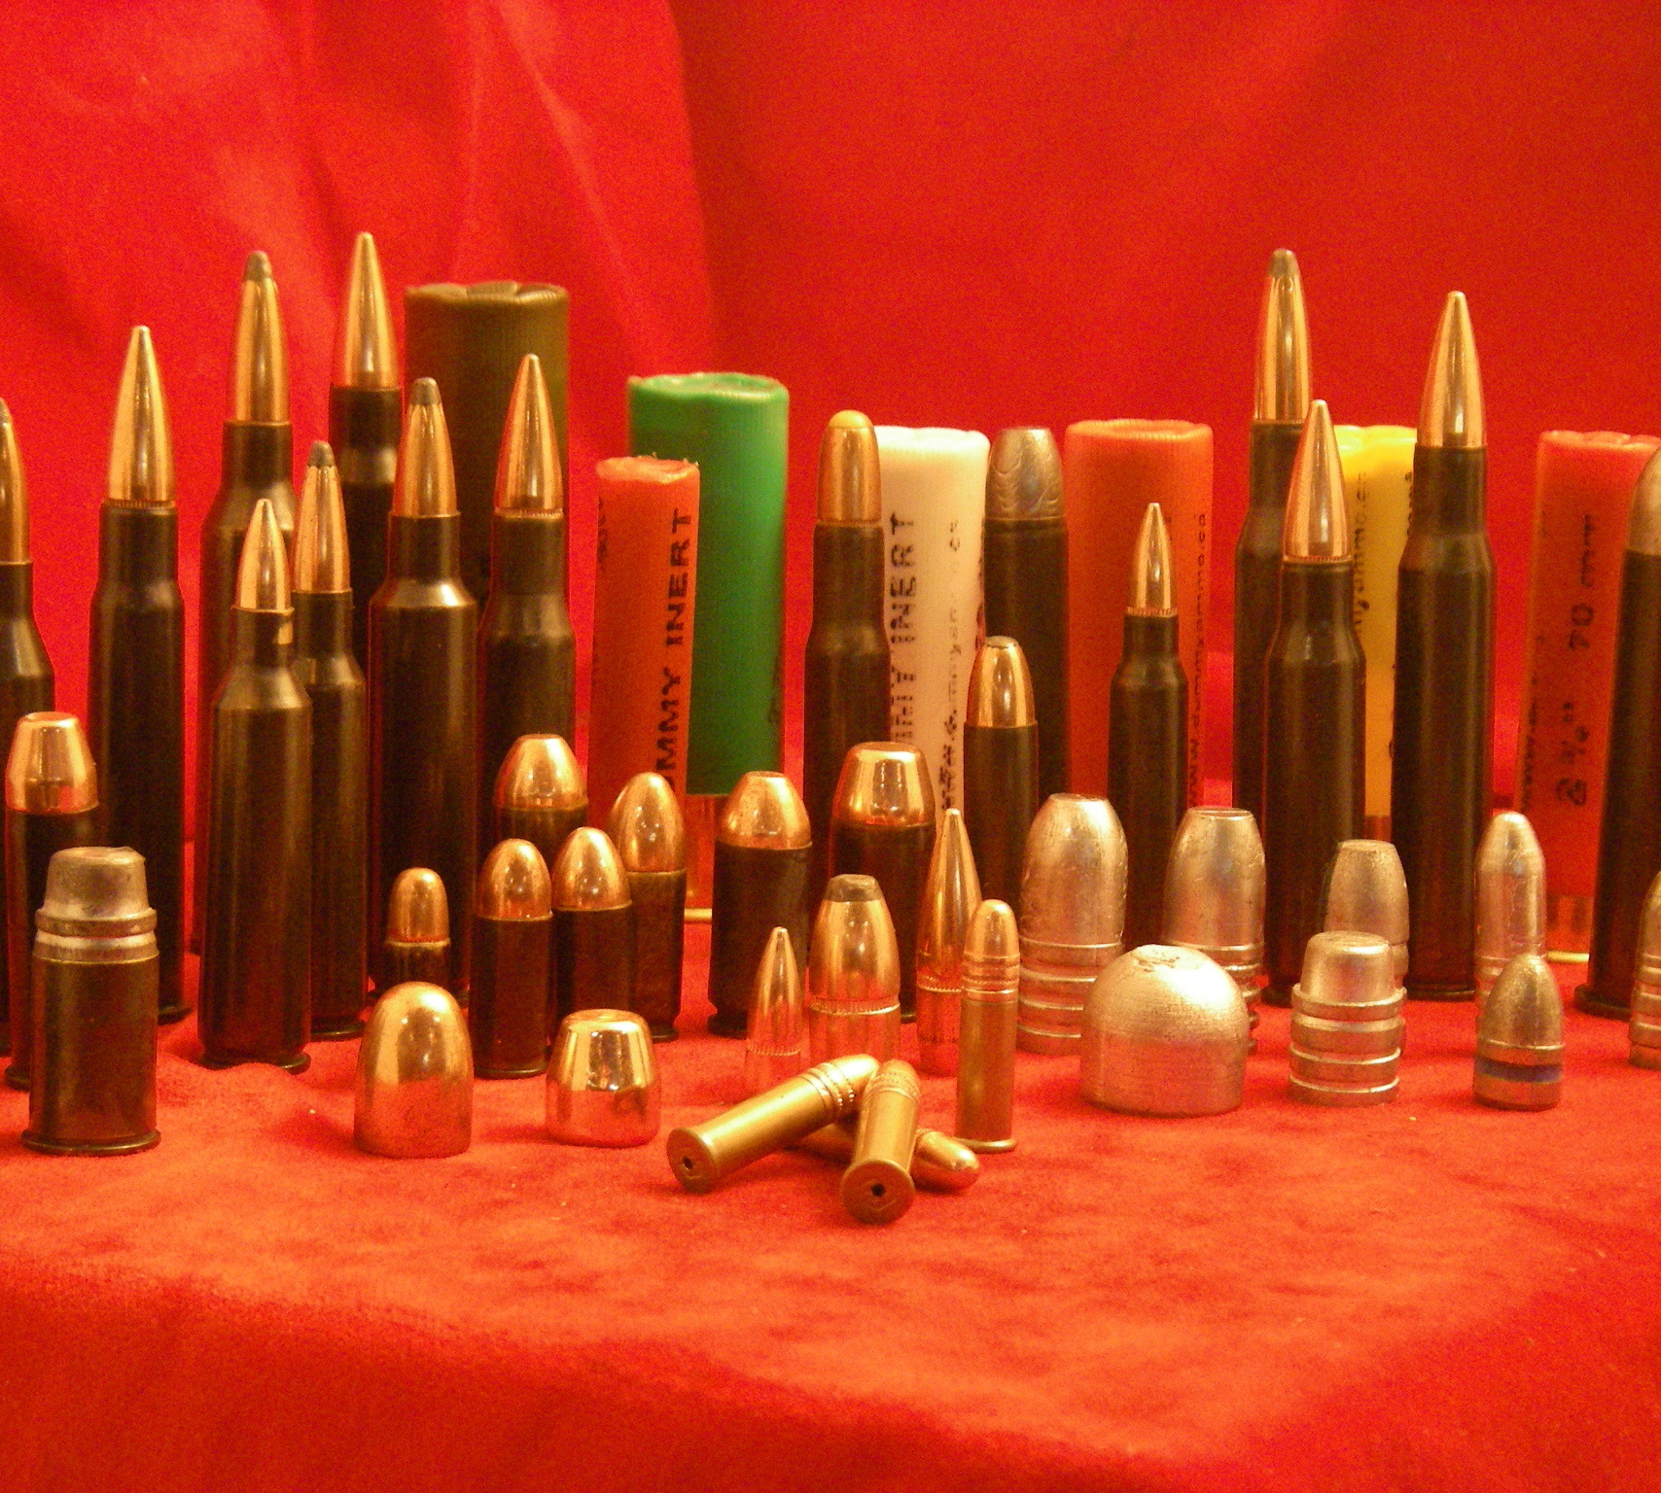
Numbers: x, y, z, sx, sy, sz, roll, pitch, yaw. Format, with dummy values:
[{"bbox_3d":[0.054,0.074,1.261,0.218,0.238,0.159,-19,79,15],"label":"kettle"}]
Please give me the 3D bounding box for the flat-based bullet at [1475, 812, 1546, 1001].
[{"bbox_3d":[0.077,0.020,0.540,0.008,0.025,0.008,-1,9,0],"label":"flat-based bullet"}]

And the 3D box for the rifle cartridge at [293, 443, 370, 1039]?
[{"bbox_3d":[-0.056,-0.001,0.523,0.010,0.065,0.010,1,6,0],"label":"rifle cartridge"}]

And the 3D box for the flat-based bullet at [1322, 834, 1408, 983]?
[{"bbox_3d":[0.060,0.023,0.531,0.010,0.025,0.010,1,7,0],"label":"flat-based bullet"}]

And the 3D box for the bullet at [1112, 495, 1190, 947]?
[{"bbox_3d":[0.039,-0.001,0.575,0.010,0.057,0.010,1,7,0],"label":"bullet"}]

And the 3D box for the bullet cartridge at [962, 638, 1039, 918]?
[{"bbox_3d":[0.019,0.009,0.540,0.009,0.043,0.009,0,7,0],"label":"bullet cartridge"}]

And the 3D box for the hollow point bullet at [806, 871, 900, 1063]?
[{"bbox_3d":[0.003,0.025,0.507,0.009,0.022,0.009,2,7,0],"label":"hollow point bullet"}]

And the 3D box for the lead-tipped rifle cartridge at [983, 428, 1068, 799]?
[{"bbox_3d":[0.024,-0.007,0.587,0.013,0.064,0.013,1,6,0],"label":"lead-tipped rifle cartridge"}]

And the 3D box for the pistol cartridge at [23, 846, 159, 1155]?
[{"bbox_3d":[-0.072,0.024,0.464,0.013,0.028,0.013,2,7,0],"label":"pistol cartridge"}]

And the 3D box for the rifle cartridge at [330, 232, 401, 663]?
[{"bbox_3d":[-0.058,-0.019,0.592,0.014,0.089,0.014,1,6,0],"label":"rifle cartridge"}]

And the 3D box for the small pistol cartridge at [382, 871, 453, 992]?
[{"bbox_3d":[-0.043,0.024,0.501,0.008,0.023,0.008,1,7,0],"label":"small pistol cartridge"}]

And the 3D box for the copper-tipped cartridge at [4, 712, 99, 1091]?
[{"bbox_3d":[-0.080,0.016,0.489,0.011,0.038,0.011,1,7,0],"label":"copper-tipped cartridge"}]

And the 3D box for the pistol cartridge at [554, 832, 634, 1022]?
[{"bbox_3d":[-0.026,0.021,0.513,0.009,0.025,0.009,1,7,0],"label":"pistol cartridge"}]

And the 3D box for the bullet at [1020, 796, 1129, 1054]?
[{"bbox_3d":[0.027,0.019,0.530,0.012,0.028,0.012,2,9,0],"label":"bullet"}]

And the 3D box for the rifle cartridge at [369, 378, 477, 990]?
[{"bbox_3d":[-0.047,-0.006,0.544,0.013,0.071,0.013,1,6,0],"label":"rifle cartridge"}]

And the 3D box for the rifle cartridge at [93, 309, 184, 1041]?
[{"bbox_3d":[-0.077,-0.008,0.531,0.013,0.077,0.013,2,9,0],"label":"rifle cartridge"}]

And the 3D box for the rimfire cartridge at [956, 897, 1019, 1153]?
[{"bbox_3d":[0.016,0.027,0.474,0.007,0.025,0.007,2,7,0],"label":"rimfire cartridge"}]

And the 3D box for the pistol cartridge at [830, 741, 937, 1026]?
[{"bbox_3d":[0.006,0.015,0.550,0.012,0.032,0.012,2,9,0],"label":"pistol cartridge"}]

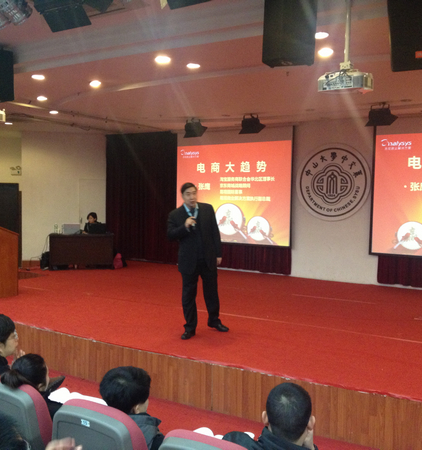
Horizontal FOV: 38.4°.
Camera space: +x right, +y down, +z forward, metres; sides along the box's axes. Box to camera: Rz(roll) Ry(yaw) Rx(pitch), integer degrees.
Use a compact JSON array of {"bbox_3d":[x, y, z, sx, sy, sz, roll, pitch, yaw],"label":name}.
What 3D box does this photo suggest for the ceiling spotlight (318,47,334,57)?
[{"bbox_3d":[1.204,-1.820,6.381,0.155,0.060,0.155,1,3,0],"label":"ceiling spotlight"}]

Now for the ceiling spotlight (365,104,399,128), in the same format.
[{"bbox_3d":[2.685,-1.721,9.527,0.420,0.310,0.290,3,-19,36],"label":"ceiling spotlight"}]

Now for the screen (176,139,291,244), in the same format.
[{"bbox_3d":[0.399,-0.680,12.994,2.960,2.160,0.080,3,3,36],"label":"screen"}]

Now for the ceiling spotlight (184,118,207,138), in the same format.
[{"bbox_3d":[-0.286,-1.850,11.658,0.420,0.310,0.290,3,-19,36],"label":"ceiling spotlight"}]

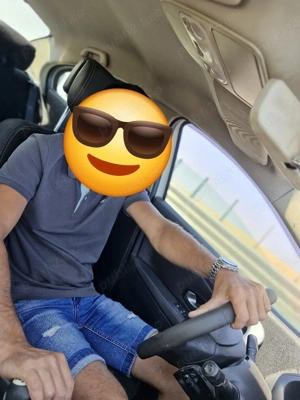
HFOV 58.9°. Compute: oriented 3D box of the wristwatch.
[{"bbox_3d":[0.166,0.168,0.603,0.065,0.060,0.043,20,6,-30],"label":"wristwatch"}]

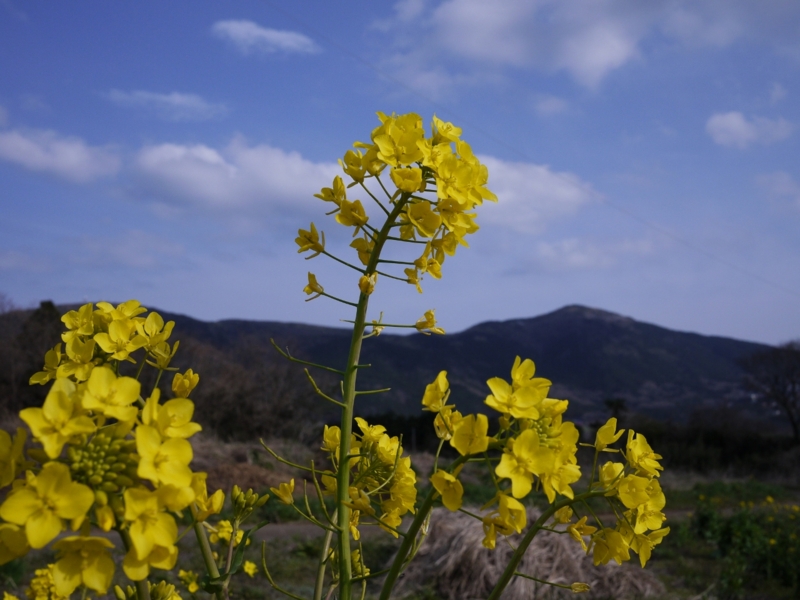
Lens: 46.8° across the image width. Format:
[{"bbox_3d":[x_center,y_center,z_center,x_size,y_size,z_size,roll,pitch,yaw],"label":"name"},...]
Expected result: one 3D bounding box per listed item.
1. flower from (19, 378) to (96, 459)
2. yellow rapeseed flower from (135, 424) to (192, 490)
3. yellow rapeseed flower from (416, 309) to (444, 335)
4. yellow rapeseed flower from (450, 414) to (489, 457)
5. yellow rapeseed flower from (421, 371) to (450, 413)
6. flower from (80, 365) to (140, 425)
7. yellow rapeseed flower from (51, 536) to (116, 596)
[{"bbox_3d":[-0.086,0.030,0.233,0.019,0.019,0.011,-2,-24,12],"label":"flower"},{"bbox_3d":[-0.060,0.040,0.234,0.015,0.017,0.009,2,-12,-14],"label":"yellow rapeseed flower"},{"bbox_3d":[0.011,0.008,0.360,0.012,0.010,0.010,3,-7,12],"label":"yellow rapeseed flower"},{"bbox_3d":[0.024,0.046,0.317,0.015,0.015,0.010,-2,-15,15],"label":"yellow rapeseed flower"},{"bbox_3d":[0.012,0.032,0.322,0.011,0.013,0.013,-26,0,-18],"label":"yellow rapeseed flower"},{"bbox_3d":[-0.075,0.025,0.240,0.016,0.015,0.011,1,-30,-5],"label":"flower"},{"bbox_3d":[-0.079,0.066,0.230,0.015,0.015,0.011,0,24,0],"label":"yellow rapeseed flower"}]

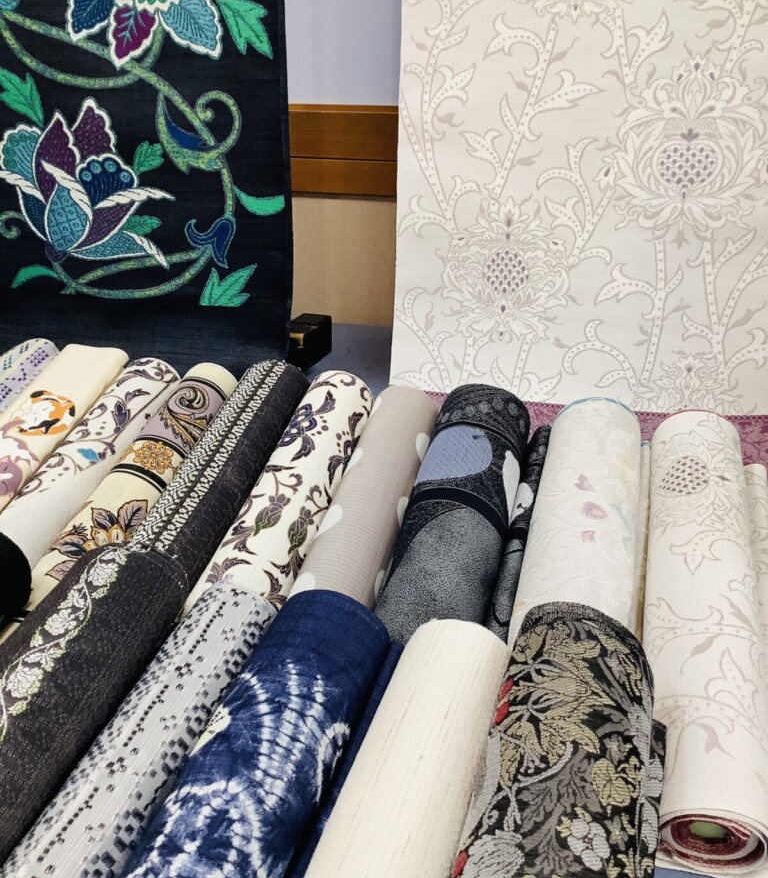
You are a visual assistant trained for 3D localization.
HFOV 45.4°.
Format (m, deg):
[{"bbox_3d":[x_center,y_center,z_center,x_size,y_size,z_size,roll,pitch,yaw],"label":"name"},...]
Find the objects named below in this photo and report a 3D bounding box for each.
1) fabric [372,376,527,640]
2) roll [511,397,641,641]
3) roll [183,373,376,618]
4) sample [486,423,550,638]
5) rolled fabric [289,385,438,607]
[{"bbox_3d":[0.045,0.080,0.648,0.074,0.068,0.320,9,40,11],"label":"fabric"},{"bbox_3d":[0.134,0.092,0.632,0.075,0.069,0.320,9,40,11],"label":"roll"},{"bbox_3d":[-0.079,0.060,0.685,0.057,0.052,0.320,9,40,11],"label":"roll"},{"bbox_3d":[0.091,0.100,0.649,0.029,0.037,0.320,9,40,11],"label":"sample"},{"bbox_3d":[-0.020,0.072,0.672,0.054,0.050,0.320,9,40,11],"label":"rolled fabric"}]

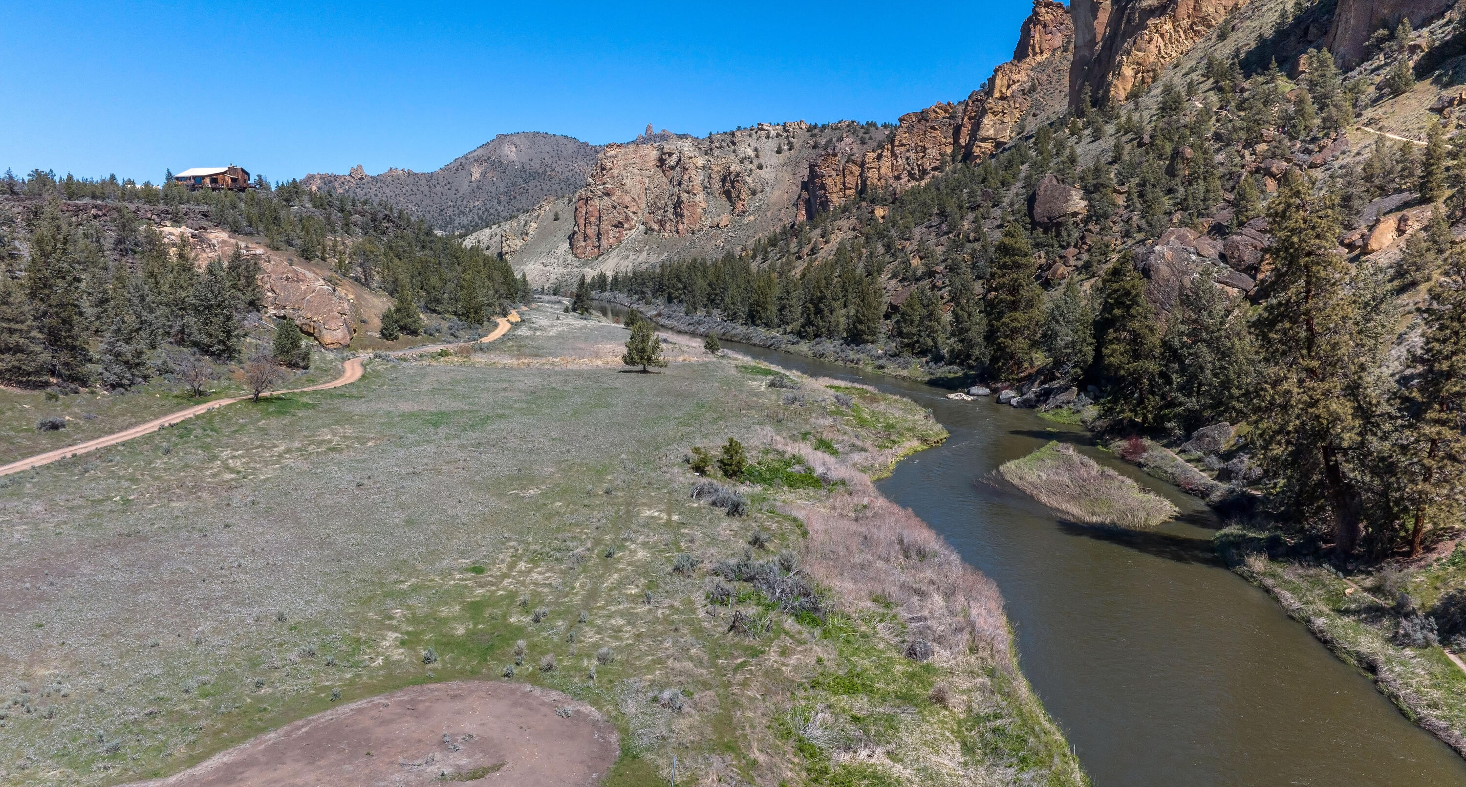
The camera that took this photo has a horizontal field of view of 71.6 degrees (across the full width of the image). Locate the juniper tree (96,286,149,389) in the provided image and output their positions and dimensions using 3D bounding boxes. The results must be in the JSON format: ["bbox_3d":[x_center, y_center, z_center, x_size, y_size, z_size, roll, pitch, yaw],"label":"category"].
[{"bbox_3d":[-93.680,-8.490,156.030,7.690,16.200,7.690,0,7,0],"label":"juniper tree"}]

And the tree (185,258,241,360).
[{"bbox_3d":[-79.252,-12.815,155.163,8.570,15.360,8.140,0,7,0],"label":"tree"}]

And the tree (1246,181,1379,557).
[{"bbox_3d":[42.020,-1.930,73.360,8.880,27.480,8.880,0,7,0],"label":"tree"}]

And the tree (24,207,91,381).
[{"bbox_3d":[-106.690,-15.600,160.380,10.140,27.190,10.140,0,7,0],"label":"tree"}]

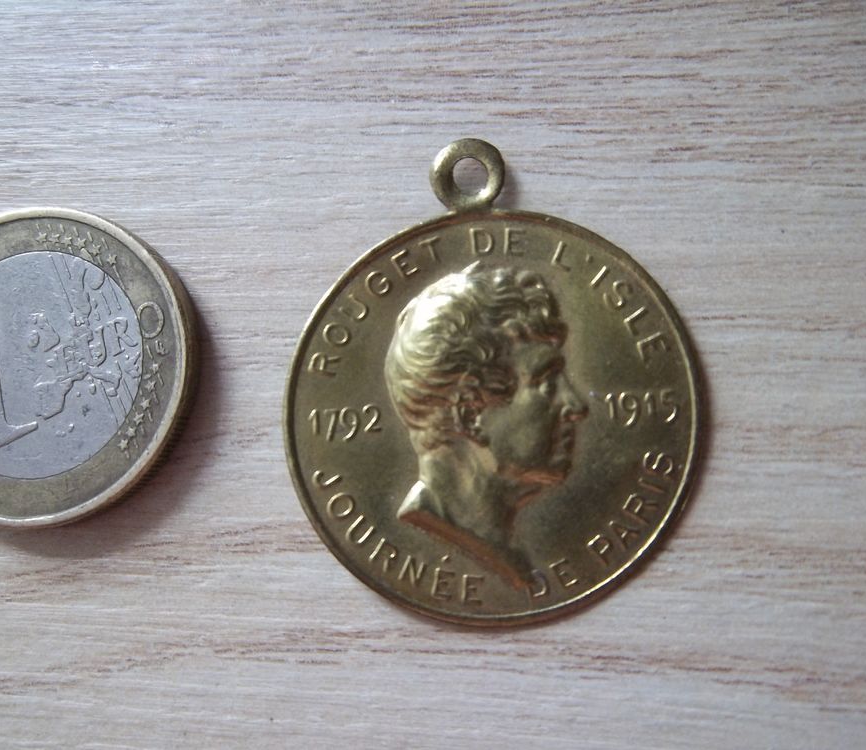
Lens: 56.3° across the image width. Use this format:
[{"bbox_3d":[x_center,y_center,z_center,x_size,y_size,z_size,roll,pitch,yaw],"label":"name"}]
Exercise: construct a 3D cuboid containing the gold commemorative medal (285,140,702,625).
[{"bbox_3d":[0.003,0.000,0.055,0.028,0.002,0.033,-7,83,7],"label":"gold commemorative medal"}]

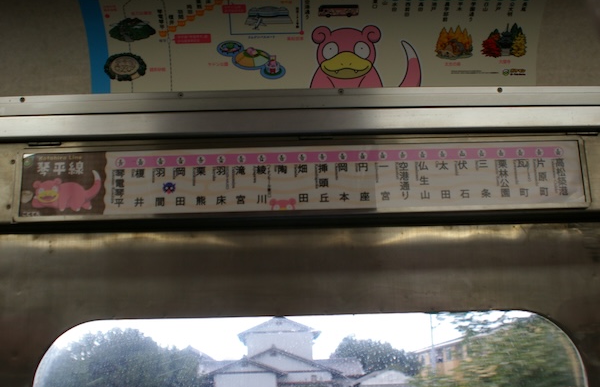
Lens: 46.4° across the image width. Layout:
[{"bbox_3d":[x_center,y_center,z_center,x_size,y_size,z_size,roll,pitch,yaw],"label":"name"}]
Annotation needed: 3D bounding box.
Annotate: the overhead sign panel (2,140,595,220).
[{"bbox_3d":[0.011,-0.026,1.177,0.955,0.120,0.030,-1,-14,-2],"label":"overhead sign panel"}]

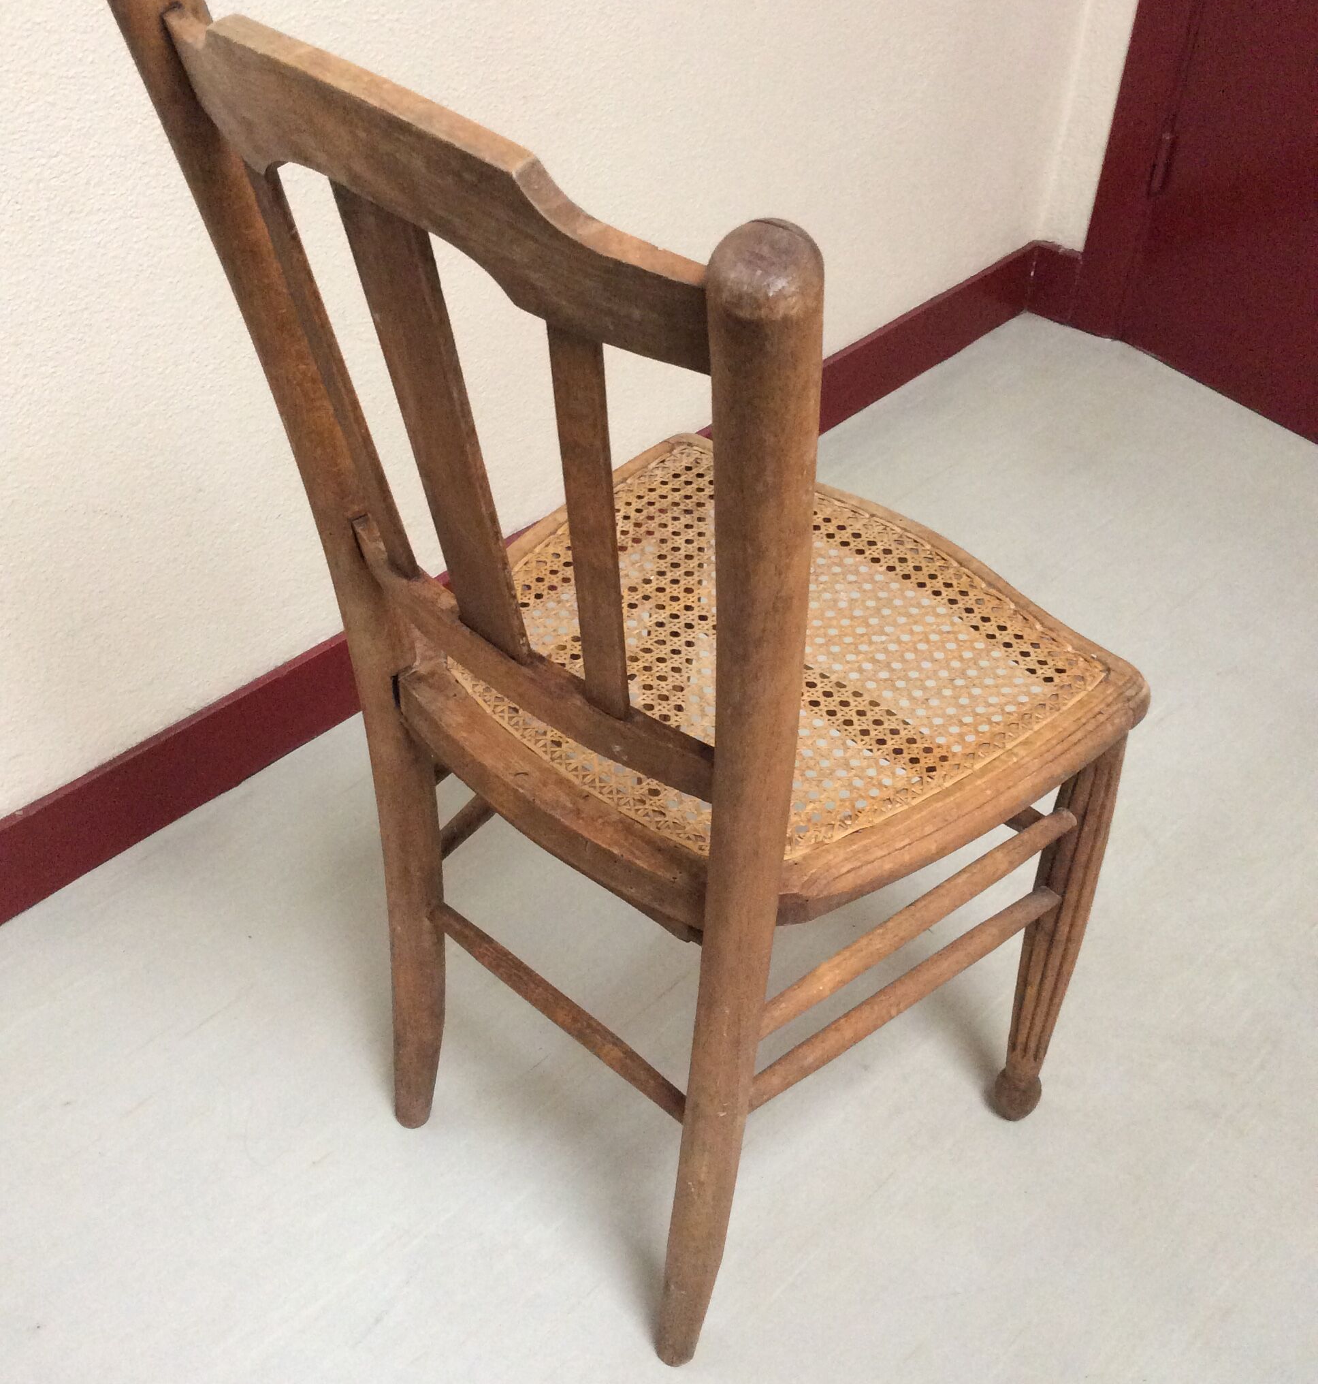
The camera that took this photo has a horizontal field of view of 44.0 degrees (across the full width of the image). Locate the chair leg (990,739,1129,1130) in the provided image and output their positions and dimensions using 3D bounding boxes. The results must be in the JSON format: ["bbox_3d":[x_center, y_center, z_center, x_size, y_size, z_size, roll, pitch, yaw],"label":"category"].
[{"bbox_3d":[0.277,0.187,1.159,0.046,0.415,0.046,32,53,29],"label":"chair leg"}]

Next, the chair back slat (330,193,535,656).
[{"bbox_3d":[-0.091,-0.105,0.704,0.048,0.258,0.008,33,62,28],"label":"chair back slat"}]

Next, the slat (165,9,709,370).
[{"bbox_3d":[-0.093,-0.195,0.604,0.295,0.070,0.036,33,62,28],"label":"slat"}]

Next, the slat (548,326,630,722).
[{"bbox_3d":[-0.026,-0.061,0.671,0.027,0.236,0.007,35,63,23],"label":"slat"}]

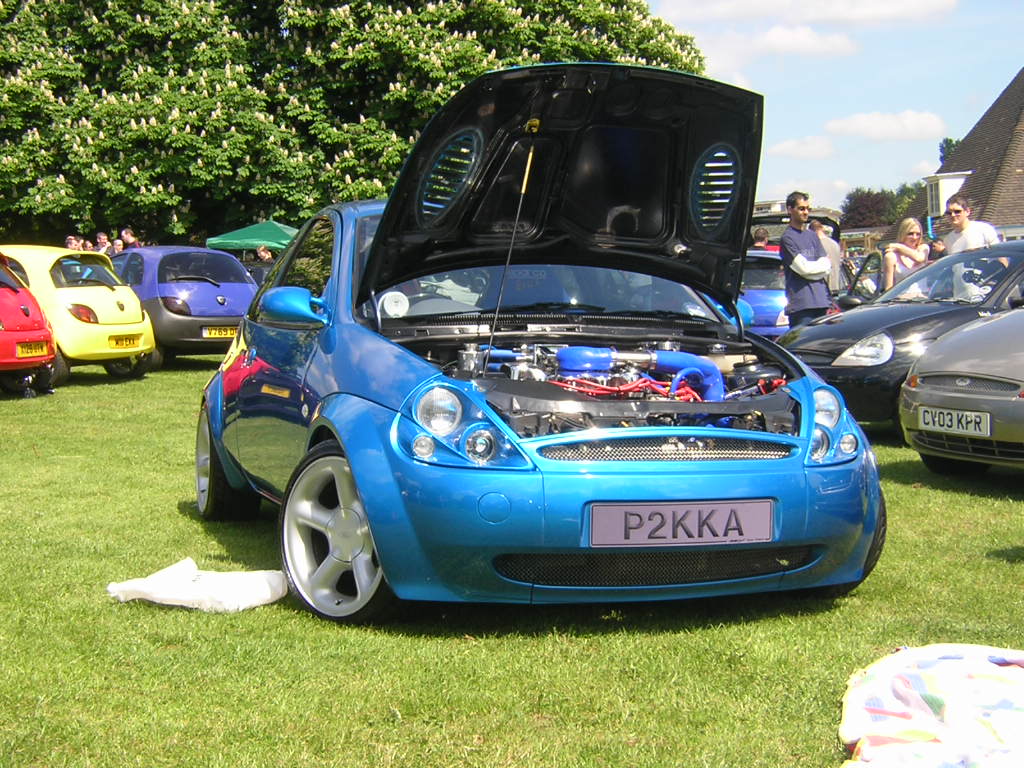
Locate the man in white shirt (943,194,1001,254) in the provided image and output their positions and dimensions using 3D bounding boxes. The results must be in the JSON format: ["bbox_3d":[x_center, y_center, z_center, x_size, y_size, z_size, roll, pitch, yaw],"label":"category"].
[{"bbox_3d":[3.636,-0.618,12.040,0.520,1.780,0.340,2,3,30],"label":"man in white shirt"}]

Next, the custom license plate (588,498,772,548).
[{"bbox_3d":[0.442,0.359,3.890,0.520,0.112,0.015,1,1,-19],"label":"custom license plate"}]

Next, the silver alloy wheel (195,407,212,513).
[{"bbox_3d":[-1.260,0.334,6.574,0.190,0.455,0.455,0,3,-19],"label":"silver alloy wheel"}]

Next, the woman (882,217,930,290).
[{"bbox_3d":[3.110,-0.504,11.936,0.440,1.620,0.330,1,3,9],"label":"woman"}]

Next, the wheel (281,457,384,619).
[{"bbox_3d":[-0.443,0.429,4.312,0.455,0.455,0.190,3,4,43],"label":"wheel"}]

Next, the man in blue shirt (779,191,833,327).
[{"bbox_3d":[2.242,-0.587,11.540,0.470,1.770,0.320,-2,3,-41],"label":"man in blue shirt"}]

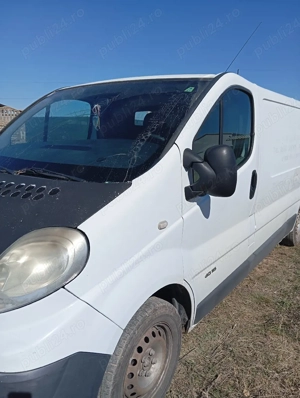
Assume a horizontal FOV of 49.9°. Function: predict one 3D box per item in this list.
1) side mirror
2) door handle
[{"bbox_3d":[0.329,-0.137,1.719,0.235,0.300,0.180,10,16,36],"label":"side mirror"},{"bbox_3d":[0.776,-0.106,2.431,0.035,0.200,0.070,10,16,36],"label":"door handle"}]

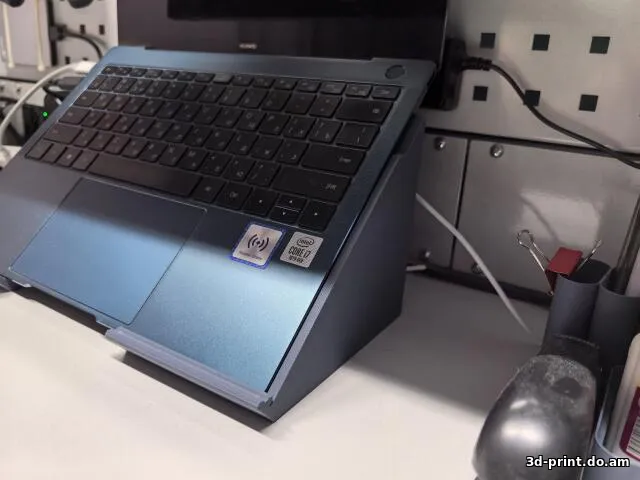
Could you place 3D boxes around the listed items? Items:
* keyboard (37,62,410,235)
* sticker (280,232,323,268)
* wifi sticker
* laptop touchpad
[{"bbox_3d":[-0.086,-0.073,0.329,0.266,0.005,0.102,15,64,29],"label":"keyboard"},{"bbox_3d":[-0.009,0.005,0.244,0.016,0.001,0.017,15,64,29],"label":"sticker"},{"bbox_3d":[-0.031,0.003,0.254,0.023,0.001,0.023,15,64,29],"label":"wifi sticker"},{"bbox_3d":[-0.128,0.001,0.295,0.115,0.002,0.074,15,64,29],"label":"laptop touchpad"}]

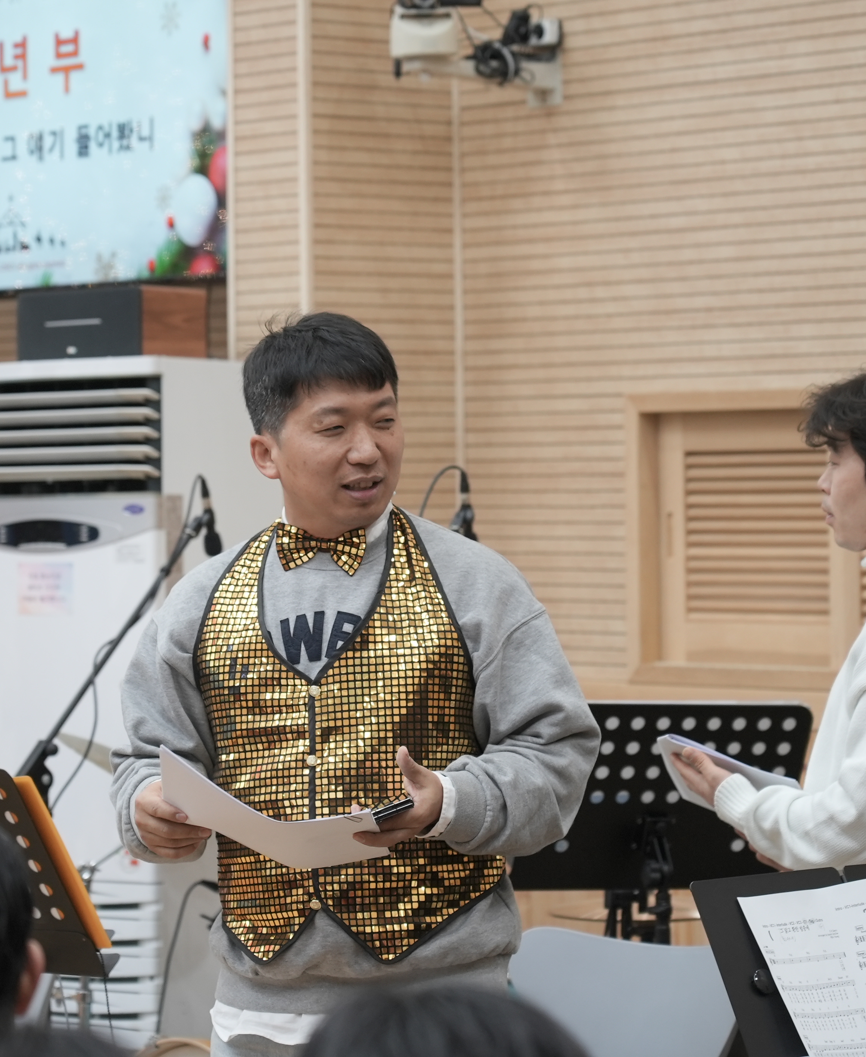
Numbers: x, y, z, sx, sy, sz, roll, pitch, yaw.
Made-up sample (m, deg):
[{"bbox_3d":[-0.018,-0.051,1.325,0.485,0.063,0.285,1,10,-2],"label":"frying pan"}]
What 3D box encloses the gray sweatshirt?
[{"bbox_3d":[-0.097,0.282,5.180,0.560,0.620,0.360,-1,1,14],"label":"gray sweatshirt"}]

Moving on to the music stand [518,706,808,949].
[{"bbox_3d":[0.370,0.876,6.900,0.510,1.190,0.470,-1,1,-21],"label":"music stand"}]

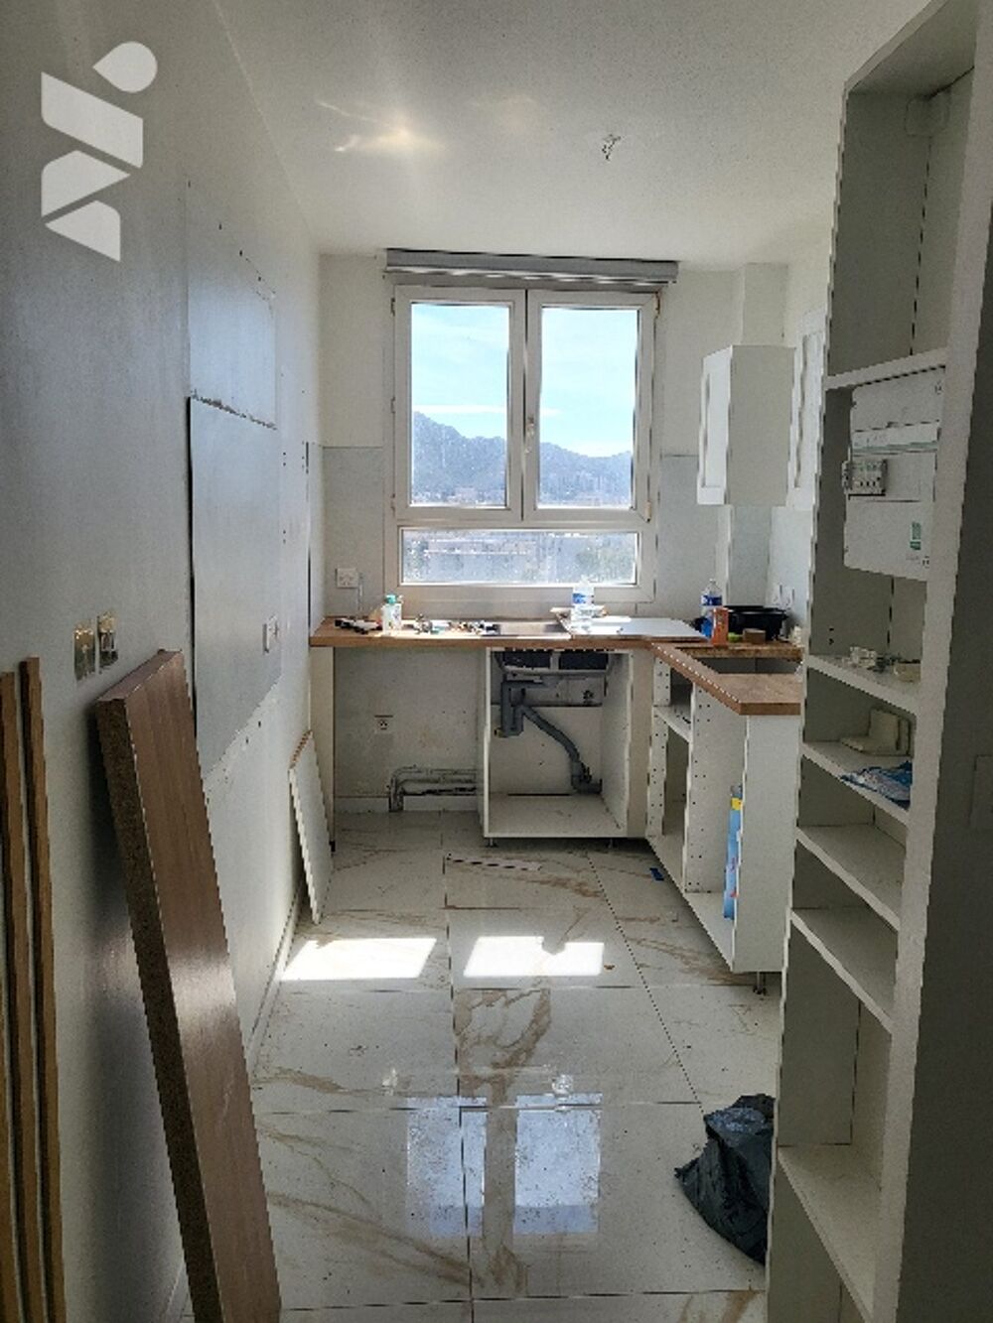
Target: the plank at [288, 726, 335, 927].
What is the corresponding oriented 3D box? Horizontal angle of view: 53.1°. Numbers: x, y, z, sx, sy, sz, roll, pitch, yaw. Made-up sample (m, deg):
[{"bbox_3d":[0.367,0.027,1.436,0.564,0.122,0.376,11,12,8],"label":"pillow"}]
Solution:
[{"bbox_3d":[-0.680,0.600,3.688,0.016,0.574,0.500,-8,10,-3],"label":"plank"}]

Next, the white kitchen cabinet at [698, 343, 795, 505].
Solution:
[{"bbox_3d":[1.102,-0.965,4.157,0.390,0.611,0.405,0,9,-4],"label":"white kitchen cabinet"}]

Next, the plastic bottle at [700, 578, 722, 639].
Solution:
[{"bbox_3d":[0.897,-0.222,4.154,0.083,0.250,0.083,0,9,-4],"label":"plastic bottle"}]

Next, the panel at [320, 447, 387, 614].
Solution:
[{"bbox_3d":[-0.652,-0.585,4.542,0.272,0.775,0.013,0,9,-4],"label":"panel"}]

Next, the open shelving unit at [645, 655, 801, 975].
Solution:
[{"bbox_3d":[0.954,0.442,3.493,0.580,0.775,1.165,0,9,-4],"label":"open shelving unit"}]

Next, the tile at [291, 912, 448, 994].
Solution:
[{"bbox_3d":[-0.421,0.958,3.309,0.535,0.010,0.598,0,9,-4],"label":"tile"}]

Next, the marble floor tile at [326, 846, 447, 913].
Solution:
[{"bbox_3d":[-0.475,0.864,3.916,0.559,0.012,0.608,0,9,-4],"label":"marble floor tile"}]

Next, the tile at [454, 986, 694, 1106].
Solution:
[{"bbox_3d":[0.186,1.054,2.751,0.602,0.012,0.606,0,9,-4],"label":"tile"}]

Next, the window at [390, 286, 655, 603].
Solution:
[{"bbox_3d":[0.123,-0.976,4.583,1.235,1.404,0.080,0,9,-4],"label":"window"}]

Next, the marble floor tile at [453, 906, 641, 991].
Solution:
[{"bbox_3d":[0.144,0.961,3.351,0.600,0.010,0.598,0,9,-4],"label":"marble floor tile"}]

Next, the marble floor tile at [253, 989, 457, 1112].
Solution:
[{"bbox_3d":[-0.379,1.055,2.721,0.535,0.010,0.598,0,9,-4],"label":"marble floor tile"}]

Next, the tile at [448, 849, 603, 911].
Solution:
[{"bbox_3d":[0.104,0.867,3.956,0.602,0.012,0.608,0,9,-4],"label":"tile"}]

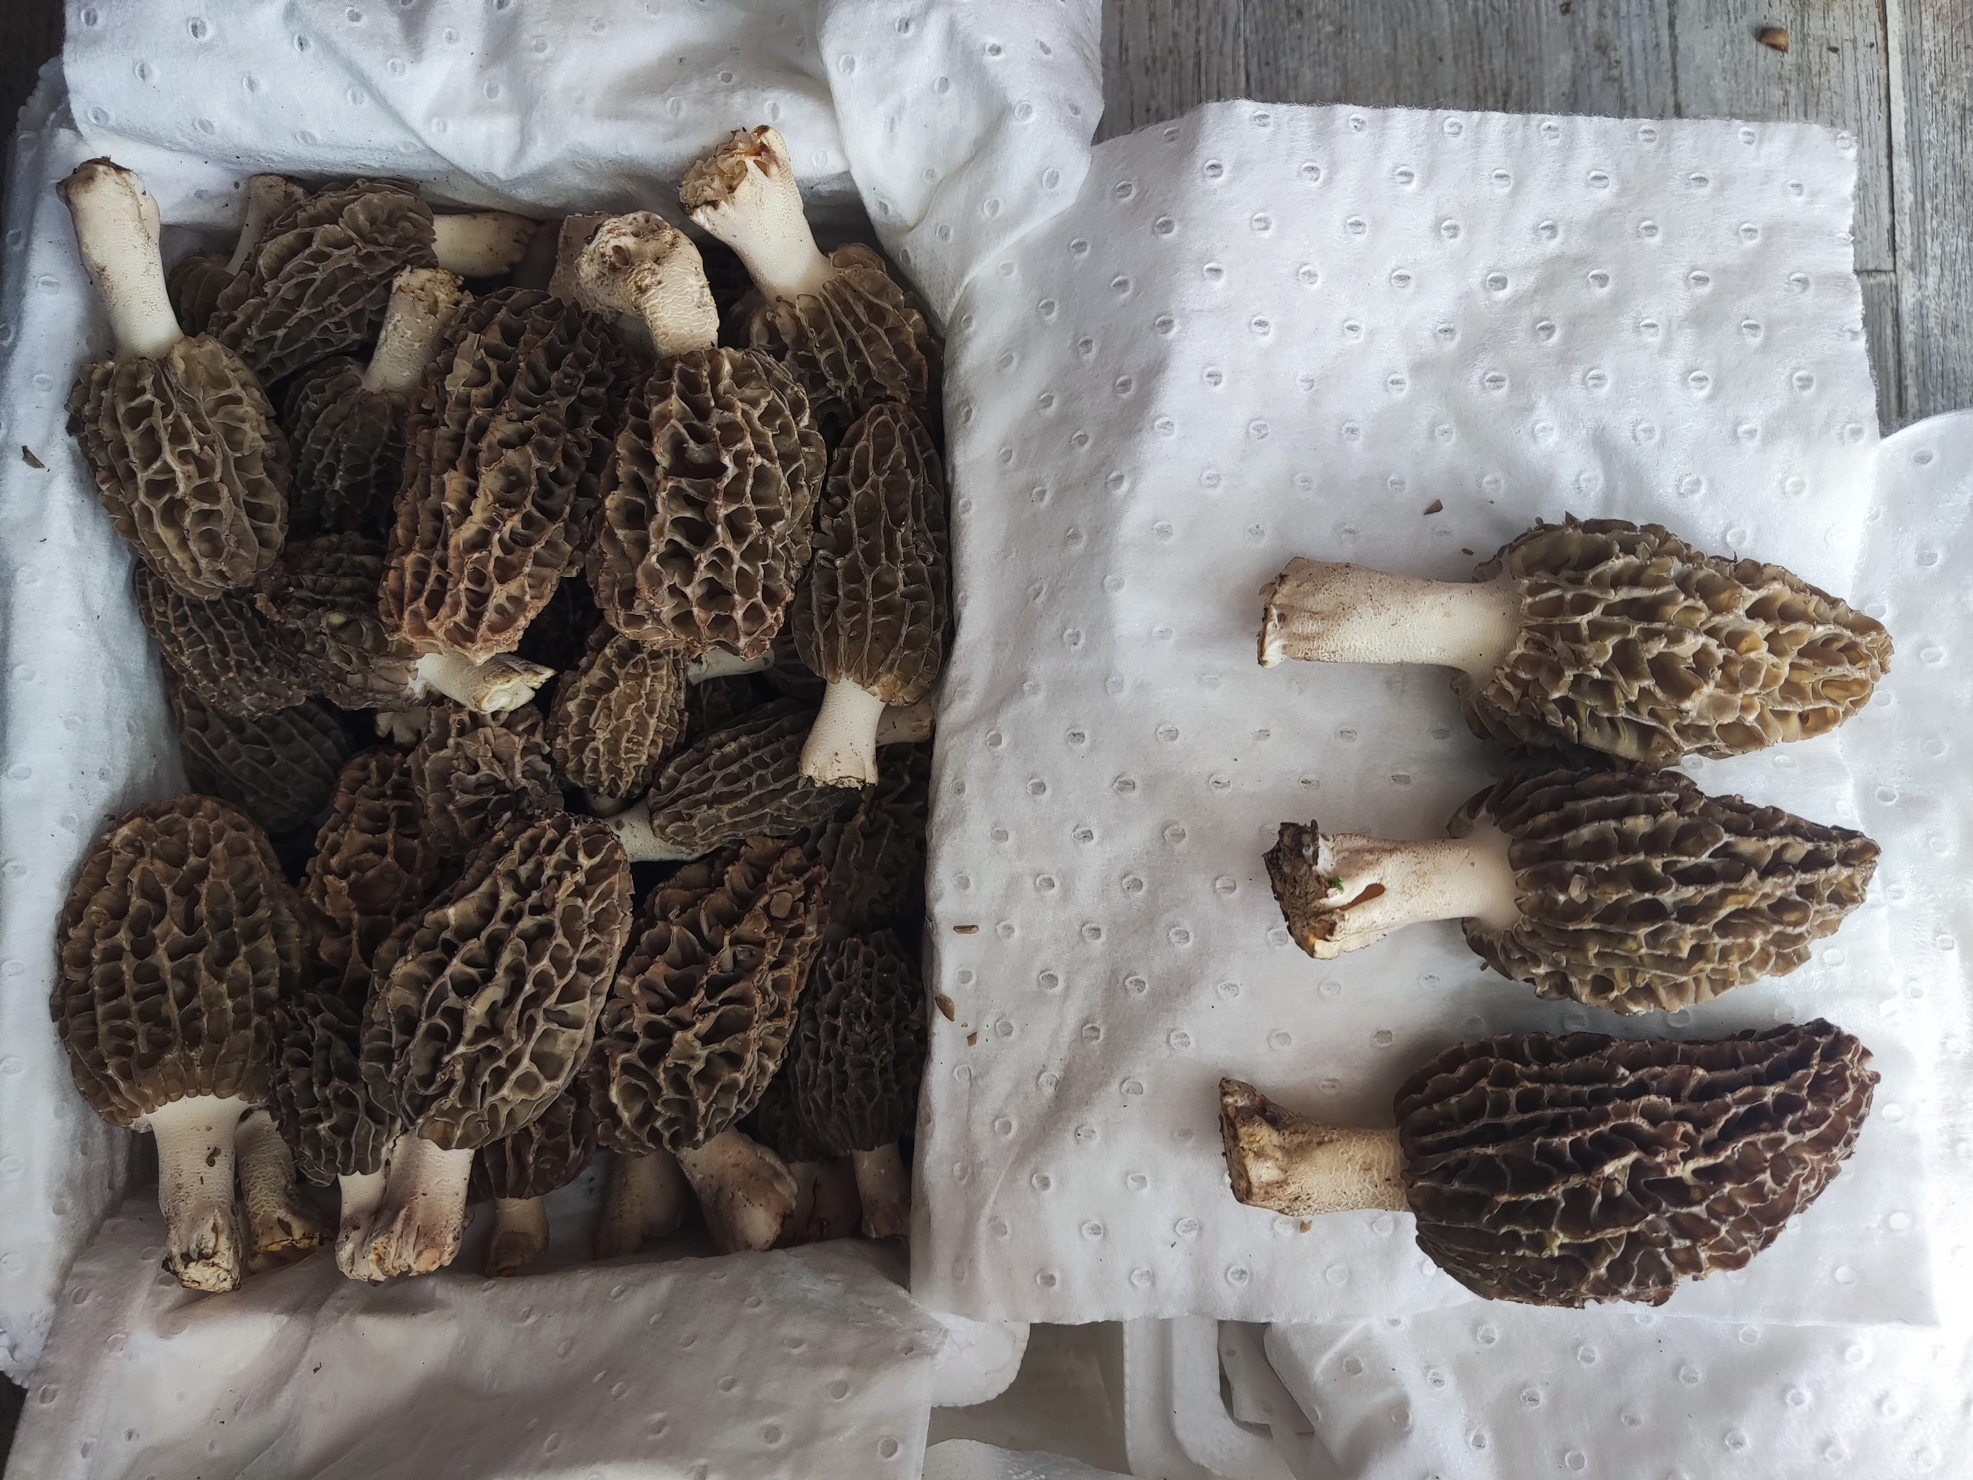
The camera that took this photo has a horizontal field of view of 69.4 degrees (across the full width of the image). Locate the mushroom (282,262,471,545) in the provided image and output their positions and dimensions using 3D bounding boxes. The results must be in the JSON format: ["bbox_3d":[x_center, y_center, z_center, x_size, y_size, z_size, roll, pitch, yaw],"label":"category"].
[{"bbox_3d":[-0.157,-0.086,0.366,0.038,0.038,0.077,18,107,0],"label":"mushroom"}]

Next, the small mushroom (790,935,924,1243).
[{"bbox_3d":[-0.032,0.086,0.355,0.035,0.035,0.079,-6,101,0],"label":"small mushroom"}]

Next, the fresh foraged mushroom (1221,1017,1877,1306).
[{"bbox_3d":[0.127,0.095,0.321,0.147,0.058,0.062,-5,86,0],"label":"fresh foraged mushroom"}]

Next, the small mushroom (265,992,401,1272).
[{"bbox_3d":[-0.150,0.091,0.328,0.033,0.033,0.069,-9,87,0],"label":"small mushroom"}]

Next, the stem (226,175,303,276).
[{"bbox_3d":[-0.189,-0.133,0.371,0.015,0.015,0.033,25,107,0],"label":"stem"}]

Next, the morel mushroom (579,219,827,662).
[{"bbox_3d":[-0.059,-0.063,0.297,0.047,0.046,0.096,-10,102,0],"label":"morel mushroom"}]

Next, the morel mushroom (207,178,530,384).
[{"bbox_3d":[-0.153,-0.113,0.355,0.085,0.041,0.041,-20,90,6],"label":"morel mushroom"}]

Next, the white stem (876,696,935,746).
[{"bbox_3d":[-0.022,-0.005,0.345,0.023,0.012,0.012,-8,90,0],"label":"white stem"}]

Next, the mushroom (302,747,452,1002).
[{"bbox_3d":[-0.150,0.036,0.348,0.039,0.039,0.074,5,96,0],"label":"mushroom"}]

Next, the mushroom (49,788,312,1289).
[{"bbox_3d":[-0.181,0.068,0.321,0.056,0.054,0.113,-3,90,0],"label":"mushroom"}]

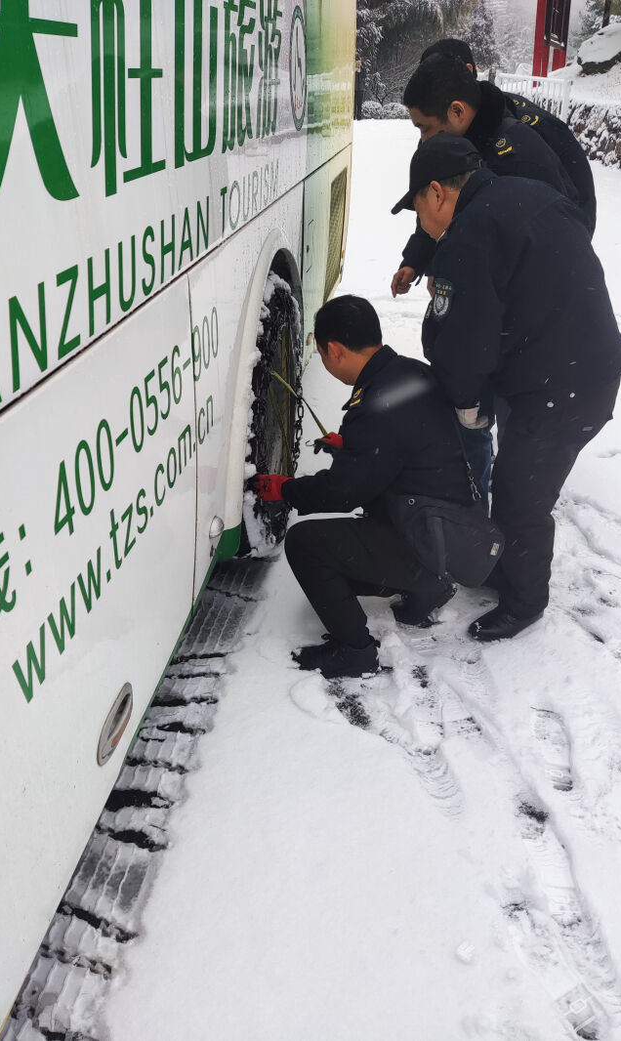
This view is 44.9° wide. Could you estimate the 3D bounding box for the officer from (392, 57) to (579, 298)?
[{"bbox_3d":[0.550,-0.557,2.480,0.650,1.650,0.560,3,30,6],"label":"officer"}]

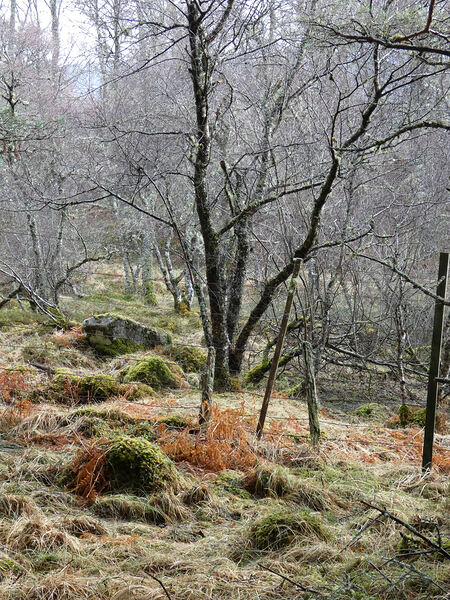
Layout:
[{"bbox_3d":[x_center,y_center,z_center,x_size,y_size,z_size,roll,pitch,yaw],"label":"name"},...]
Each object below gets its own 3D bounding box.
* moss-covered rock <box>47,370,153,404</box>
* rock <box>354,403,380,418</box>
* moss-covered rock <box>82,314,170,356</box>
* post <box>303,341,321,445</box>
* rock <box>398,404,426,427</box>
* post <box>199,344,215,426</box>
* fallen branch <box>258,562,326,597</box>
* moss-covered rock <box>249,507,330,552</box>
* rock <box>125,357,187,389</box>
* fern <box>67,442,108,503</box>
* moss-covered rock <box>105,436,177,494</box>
[{"bbox_3d":[-1.791,1.248,18.300,1.480,0.440,0.800,0,1,0],"label":"moss-covered rock"},{"bbox_3d":[1.844,1.430,16.600,0.340,0.200,0.290,0,1,0],"label":"rock"},{"bbox_3d":[-1.843,0.655,24.000,1.600,0.780,1.050,0,2,11],"label":"moss-covered rock"},{"bbox_3d":[0.882,0.938,13.000,0.105,1.050,0.105,-5,1,0],"label":"post"},{"bbox_3d":[2.322,1.423,15.800,0.370,0.270,0.320,0,1,0],"label":"rock"},{"bbox_3d":[-0.224,1.057,15.500,0.120,1.000,0.120,6,1,0],"label":"post"},{"bbox_3d":[0.349,1.531,7.050,0.080,0.110,0.500,-1,2,-41],"label":"fallen branch"},{"bbox_3d":[0.412,1.461,8.200,0.510,0.250,0.420,0,1,0],"label":"moss-covered rock"},{"bbox_3d":[-1.104,1.119,19.800,0.950,0.480,0.750,0,1,0],"label":"rock"},{"bbox_3d":[-1.115,1.399,10.400,0.340,0.450,0.340,0,1,0],"label":"fern"},{"bbox_3d":[-0.705,1.381,10.700,0.590,0.460,0.520,0,1,0],"label":"moss-covered rock"}]

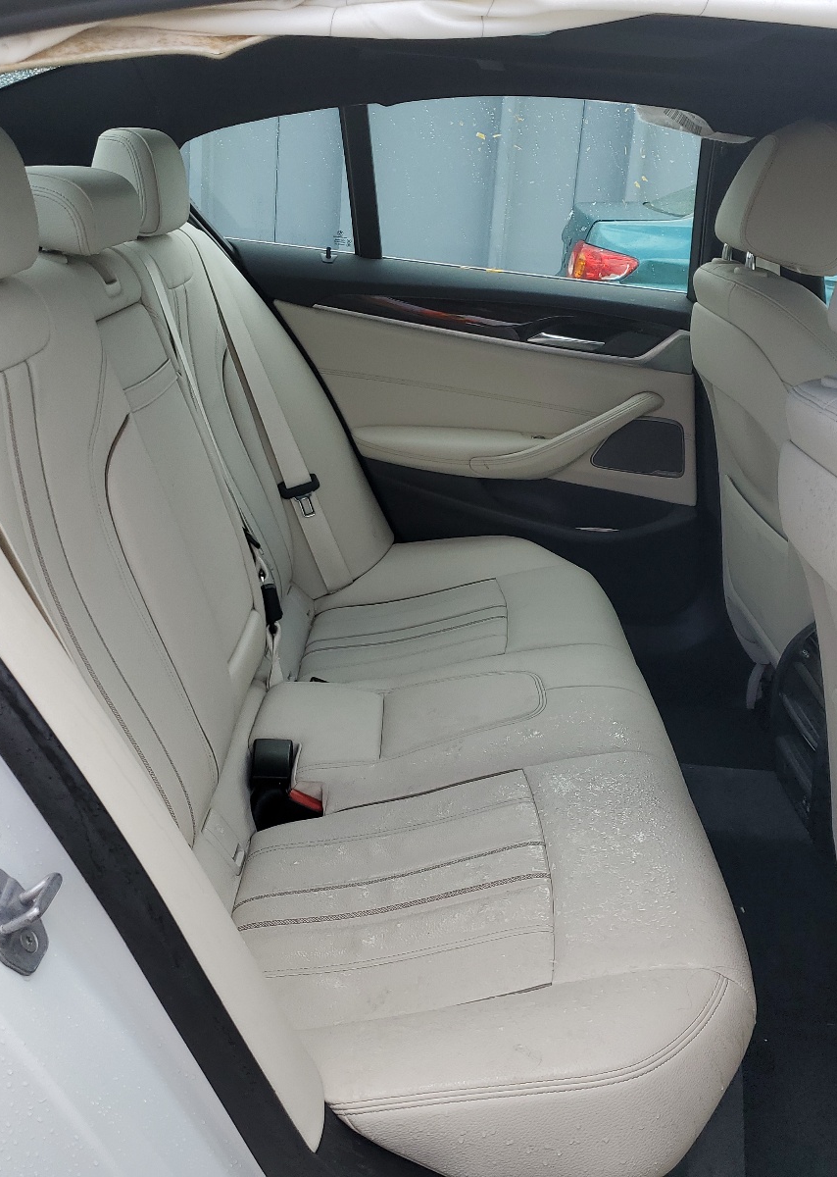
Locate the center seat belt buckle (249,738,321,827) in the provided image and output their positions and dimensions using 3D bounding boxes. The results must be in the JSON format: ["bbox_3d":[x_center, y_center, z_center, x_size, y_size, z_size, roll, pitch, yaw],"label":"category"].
[{"bbox_3d":[-0.162,0.248,1.468,0.080,0.090,0.070,4,20,-1],"label":"center seat belt buckle"}]

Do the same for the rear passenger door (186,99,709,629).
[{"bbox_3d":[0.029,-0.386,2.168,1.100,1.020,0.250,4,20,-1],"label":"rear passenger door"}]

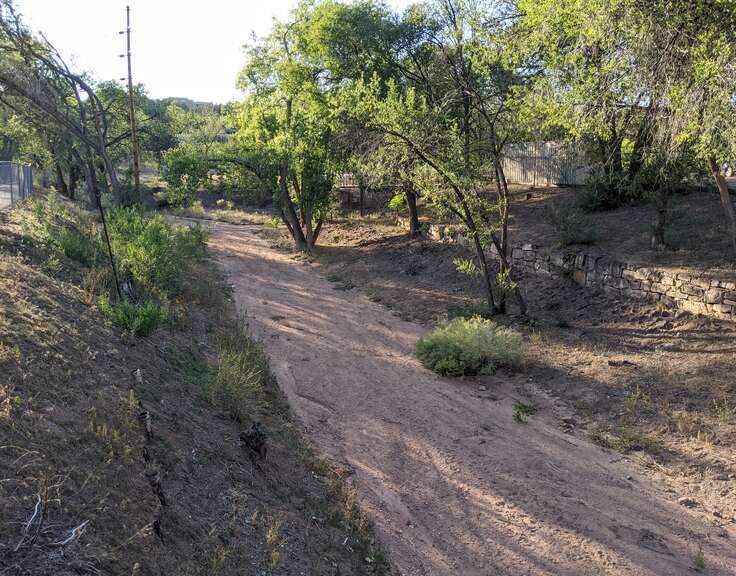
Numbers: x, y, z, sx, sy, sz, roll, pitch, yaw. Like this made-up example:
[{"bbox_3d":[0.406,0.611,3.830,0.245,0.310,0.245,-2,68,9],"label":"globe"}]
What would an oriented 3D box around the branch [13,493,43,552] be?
[{"bbox_3d":[-2.046,1.409,3.600,0.160,0.260,0.250,-6,12,-31],"label":"branch"}]

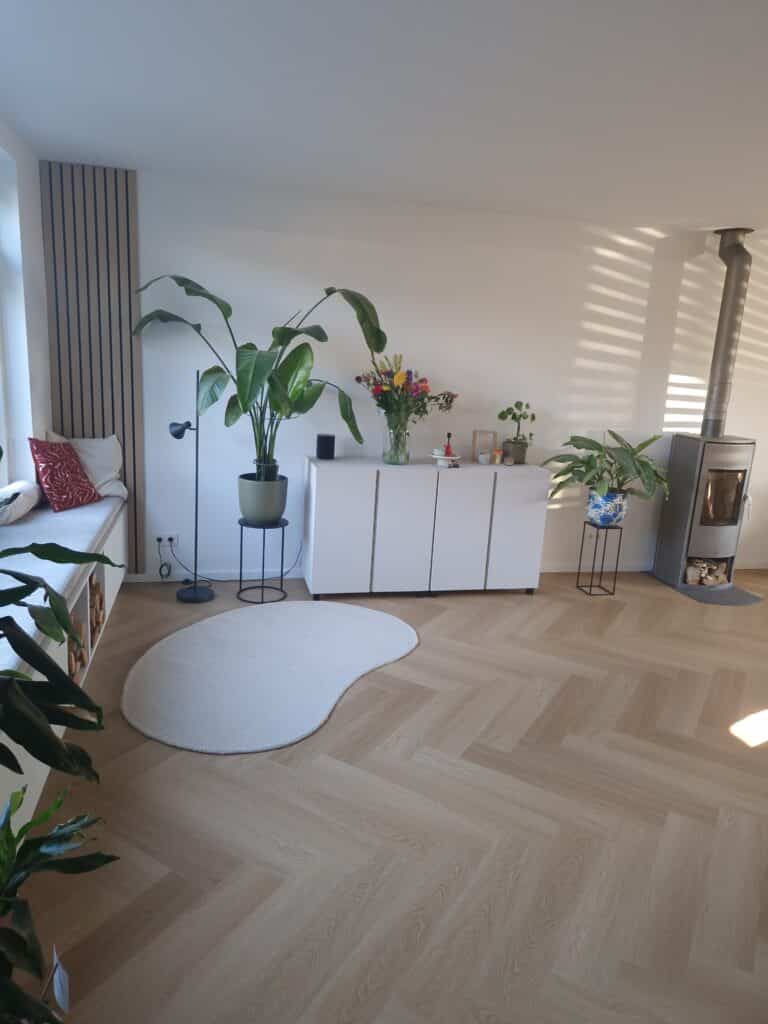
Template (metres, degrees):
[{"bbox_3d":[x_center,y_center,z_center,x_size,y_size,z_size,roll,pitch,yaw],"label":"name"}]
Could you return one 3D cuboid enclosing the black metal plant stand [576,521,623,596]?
[{"bbox_3d":[1.550,0.335,4.888,0.195,0.490,0.195,0,13,-14],"label":"black metal plant stand"}]

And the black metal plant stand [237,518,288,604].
[{"bbox_3d":[-0.783,0.309,4.409,0.320,0.488,0.320,0,13,-14],"label":"black metal plant stand"}]

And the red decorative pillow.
[{"bbox_3d":[-1.898,-0.238,4.059,0.140,0.440,0.440,-16,9,13],"label":"red decorative pillow"}]

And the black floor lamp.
[{"bbox_3d":[-1.186,-0.148,4.205,0.275,1.423,0.236,0,13,-14],"label":"black floor lamp"}]

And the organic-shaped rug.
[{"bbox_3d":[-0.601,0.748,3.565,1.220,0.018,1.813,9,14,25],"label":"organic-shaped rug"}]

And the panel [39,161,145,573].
[{"bbox_3d":[-1.777,-0.799,4.208,0.520,2.465,0.025,0,13,-14],"label":"panel"}]

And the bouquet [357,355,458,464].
[{"bbox_3d":[0.148,-0.657,4.451,0.640,0.693,0.500,0,13,-14],"label":"bouquet"}]

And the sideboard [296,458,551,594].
[{"bbox_3d":[0.291,0.117,4.641,1.600,0.882,0.320,0,13,-14],"label":"sideboard"}]

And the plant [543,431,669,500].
[{"bbox_3d":[1.546,-0.318,4.711,0.800,0.460,0.720,0,13,-14],"label":"plant"}]

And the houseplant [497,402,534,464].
[{"bbox_3d":[0.918,-0.542,4.734,0.210,0.432,0.200,0,13,-14],"label":"houseplant"}]

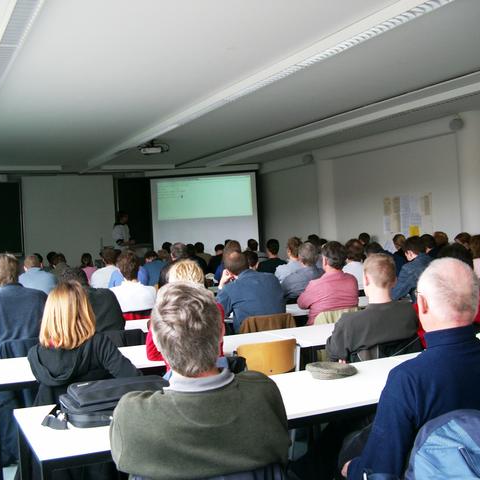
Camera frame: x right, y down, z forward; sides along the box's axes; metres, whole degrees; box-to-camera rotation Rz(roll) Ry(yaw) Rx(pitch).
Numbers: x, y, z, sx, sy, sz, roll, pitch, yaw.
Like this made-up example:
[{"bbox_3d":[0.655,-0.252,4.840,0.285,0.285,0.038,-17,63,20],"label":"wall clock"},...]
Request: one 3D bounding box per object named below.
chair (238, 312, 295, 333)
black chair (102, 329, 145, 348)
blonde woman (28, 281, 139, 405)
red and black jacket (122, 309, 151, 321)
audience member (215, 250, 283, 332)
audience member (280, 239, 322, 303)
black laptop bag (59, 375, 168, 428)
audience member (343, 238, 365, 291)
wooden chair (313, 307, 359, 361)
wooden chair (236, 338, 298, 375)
[{"bbox_3d":[0.147,0.963,5.274,0.450,0.820,0.530,-3,1,-21],"label":"chair"},{"bbox_3d":[-0.918,1.031,4.840,0.440,0.810,0.530,-3,1,-21],"label":"black chair"},{"bbox_3d":[-0.771,0.814,3.441,0.560,1.270,0.780,-3,1,-22],"label":"blonde woman"},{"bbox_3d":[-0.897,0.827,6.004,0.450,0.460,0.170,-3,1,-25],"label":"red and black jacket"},{"bbox_3d":[0.056,0.732,5.509,0.540,1.285,0.800,-3,1,-21],"label":"audience member"},{"bbox_3d":[0.557,0.659,7.049,0.500,1.330,0.780,-3,1,-21],"label":"audience member"},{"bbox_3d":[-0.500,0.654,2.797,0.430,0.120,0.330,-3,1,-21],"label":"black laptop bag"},{"bbox_3d":[1.156,0.622,7.275,0.470,1.335,0.780,-3,1,-21],"label":"audience member"},{"bbox_3d":[0.697,0.934,5.466,0.450,0.815,0.530,-3,1,-21],"label":"wooden chair"},{"bbox_3d":[0.089,0.986,4.009,0.420,0.820,0.520,-3,1,-21],"label":"wooden chair"}]

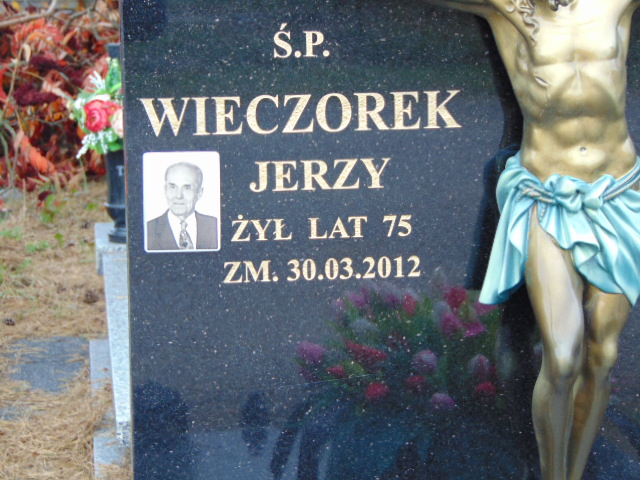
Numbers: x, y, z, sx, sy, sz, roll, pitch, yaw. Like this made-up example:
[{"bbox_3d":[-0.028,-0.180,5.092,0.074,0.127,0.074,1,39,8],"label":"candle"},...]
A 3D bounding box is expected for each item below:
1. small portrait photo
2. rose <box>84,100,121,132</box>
[{"bbox_3d":[-0.164,-0.045,2.920,0.090,0.120,0.008,-1,6,-7],"label":"small portrait photo"},{"bbox_3d":[-0.429,-0.244,4.850,0.069,0.063,0.055,0,6,15],"label":"rose"}]

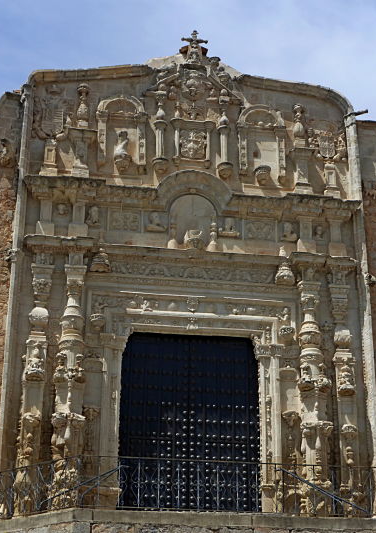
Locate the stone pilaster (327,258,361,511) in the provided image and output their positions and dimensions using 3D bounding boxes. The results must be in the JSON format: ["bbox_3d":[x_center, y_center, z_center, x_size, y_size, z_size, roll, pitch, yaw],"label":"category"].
[{"bbox_3d":[3.488,2.634,23.966,0.450,6.000,0.380,4,-25,-8],"label":"stone pilaster"}]

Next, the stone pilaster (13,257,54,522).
[{"bbox_3d":[-3.342,2.547,23.429,0.542,5.943,0.500,4,-25,-8],"label":"stone pilaster"}]

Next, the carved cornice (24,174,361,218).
[{"bbox_3d":[0.151,-1.525,25.866,8.060,0.420,0.550,4,-25,-8],"label":"carved cornice"}]

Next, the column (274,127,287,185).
[{"bbox_3d":[2.325,-2.801,27.124,0.230,1.667,0.200,4,-25,-8],"label":"column"}]

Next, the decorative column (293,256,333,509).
[{"bbox_3d":[2.790,2.614,23.772,0.600,5.950,0.500,4,-25,-8],"label":"decorative column"}]

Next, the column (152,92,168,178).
[{"bbox_3d":[-0.654,-3.212,25.958,0.370,2.080,0.360,4,-25,-8],"label":"column"}]

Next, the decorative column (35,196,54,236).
[{"bbox_3d":[-3.255,-1.123,24.585,0.400,0.850,0.300,4,-25,-8],"label":"decorative column"}]

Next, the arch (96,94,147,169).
[{"bbox_3d":[-1.579,-3.201,25.906,1.160,1.800,0.330,4,-25,-8],"label":"arch"}]

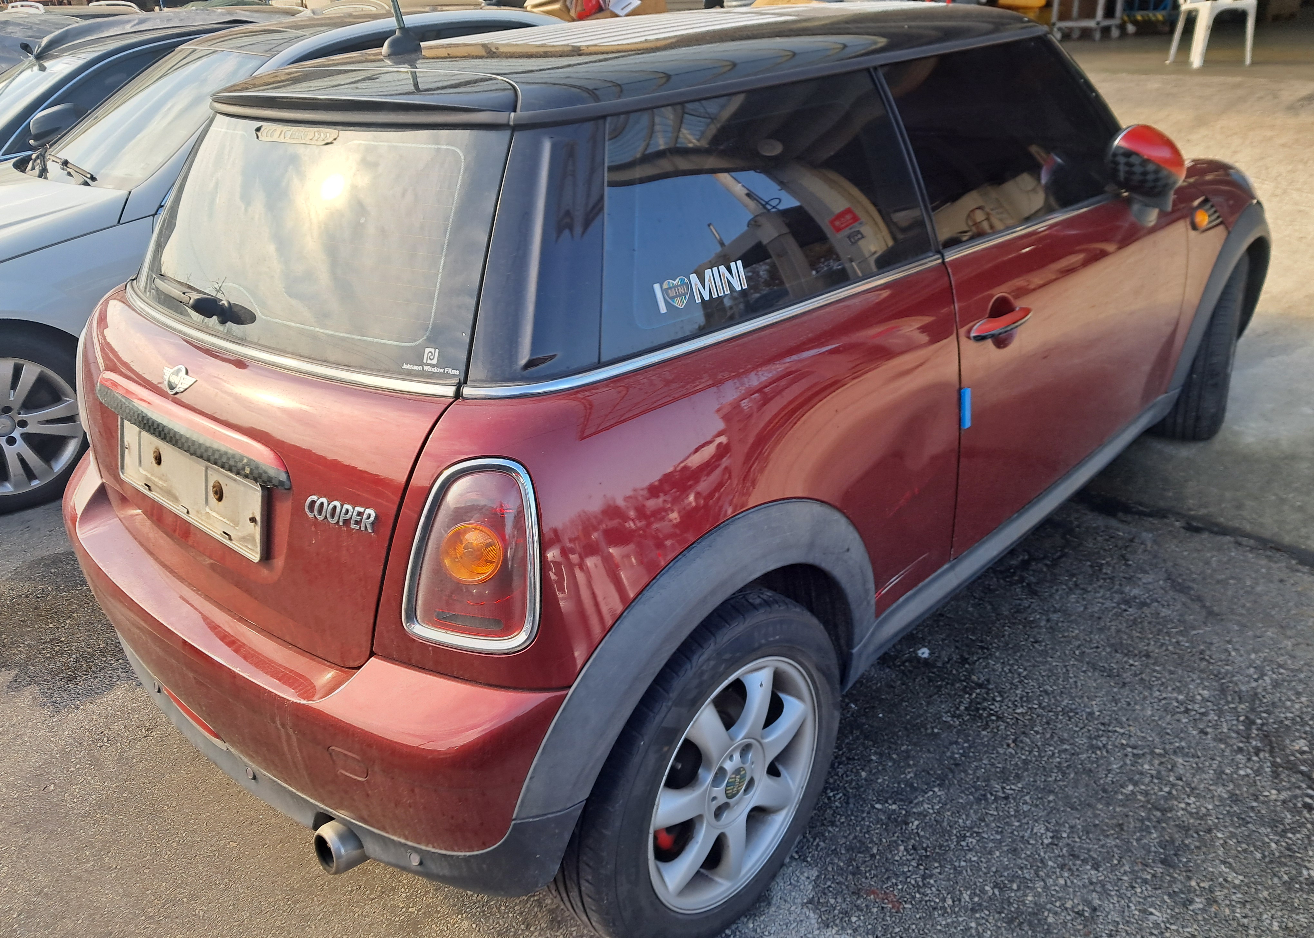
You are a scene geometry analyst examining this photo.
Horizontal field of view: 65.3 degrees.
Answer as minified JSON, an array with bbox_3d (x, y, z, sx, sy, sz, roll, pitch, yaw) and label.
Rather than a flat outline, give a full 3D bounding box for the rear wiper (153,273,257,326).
[{"bbox_3d":[-0.797,-0.292,1.787,0.370,0.065,0.055,18,-2,40],"label":"rear wiper"}]

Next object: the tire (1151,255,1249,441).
[{"bbox_3d":[1.748,-0.401,3.304,0.200,0.615,0.615,10,29,29],"label":"tire"}]

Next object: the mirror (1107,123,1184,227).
[{"bbox_3d":[1.129,-0.673,2.364,0.155,0.235,0.200,11,29,30],"label":"mirror"}]

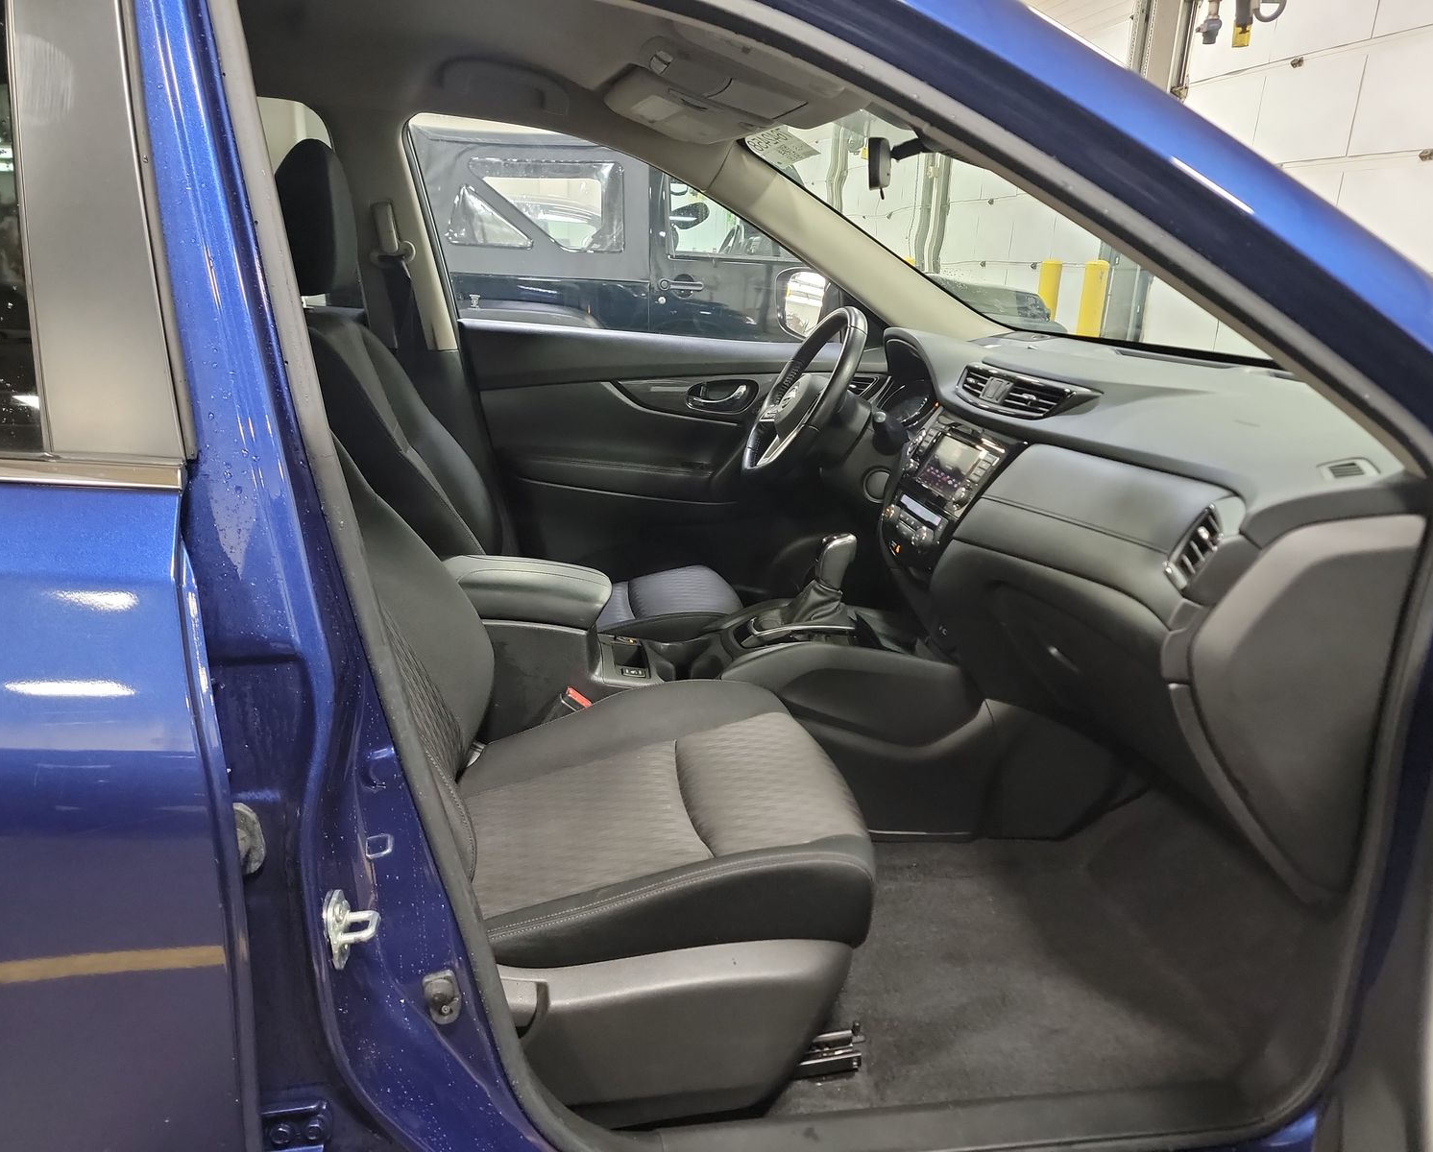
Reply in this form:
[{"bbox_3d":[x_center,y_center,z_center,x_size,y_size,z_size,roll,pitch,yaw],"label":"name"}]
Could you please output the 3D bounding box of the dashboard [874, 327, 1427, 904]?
[{"bbox_3d":[0.501,-0.112,1.663,0.460,0.490,1.440,-2,17,-9],"label":"dashboard"}]

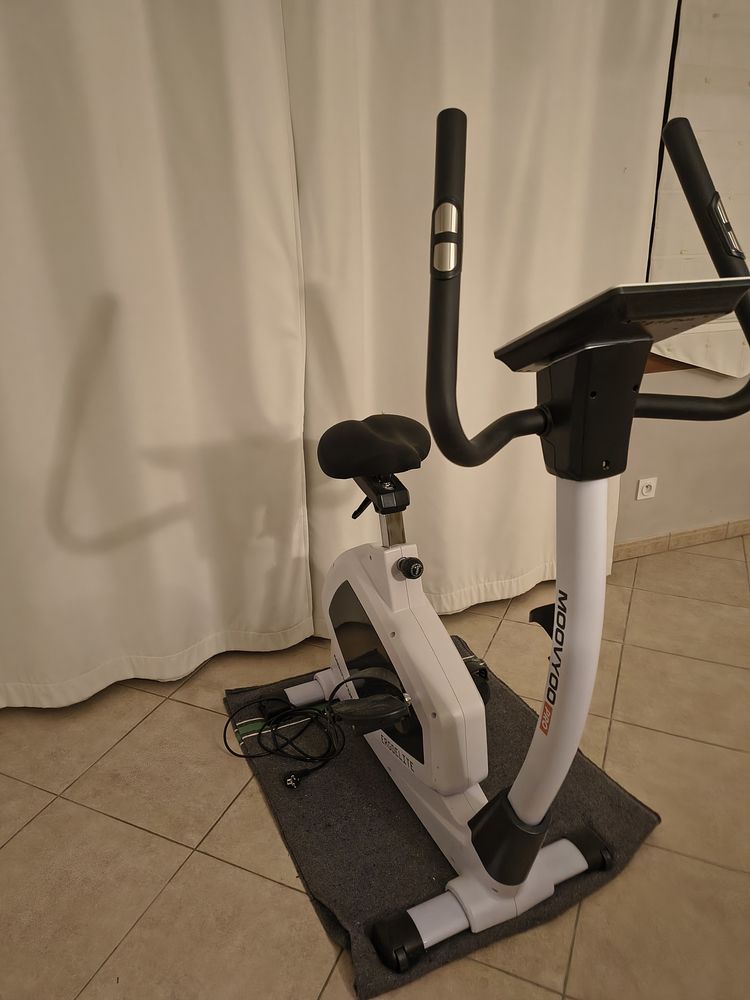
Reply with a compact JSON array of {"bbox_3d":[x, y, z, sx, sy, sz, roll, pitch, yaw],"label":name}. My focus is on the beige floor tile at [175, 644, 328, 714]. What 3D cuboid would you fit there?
[{"bbox_3d":[-0.352,0.555,2.170,0.410,0.010,0.410,9,24,22],"label":"beige floor tile"}]

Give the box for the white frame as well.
[{"bbox_3d":[0.109,0.269,1.538,0.410,0.965,0.985,-11,24,-24],"label":"white frame"}]

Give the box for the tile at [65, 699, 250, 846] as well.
[{"bbox_3d":[-0.514,0.696,1.820,0.410,0.010,0.410,9,24,22],"label":"tile"}]

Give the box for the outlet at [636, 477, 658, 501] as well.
[{"bbox_3d":[1.088,-0.046,2.779,0.083,0.083,0.012,-9,23,-19],"label":"outlet"}]

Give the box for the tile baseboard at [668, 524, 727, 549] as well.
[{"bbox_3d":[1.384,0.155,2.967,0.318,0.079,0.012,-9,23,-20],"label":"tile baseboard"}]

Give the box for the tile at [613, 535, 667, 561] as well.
[{"bbox_3d":[1.107,0.203,2.894,0.317,0.078,0.010,-9,23,-19],"label":"tile"}]

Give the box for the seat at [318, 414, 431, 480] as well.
[{"bbox_3d":[0.027,-0.106,1.562,0.255,0.120,0.290,-11,24,-24],"label":"seat"}]

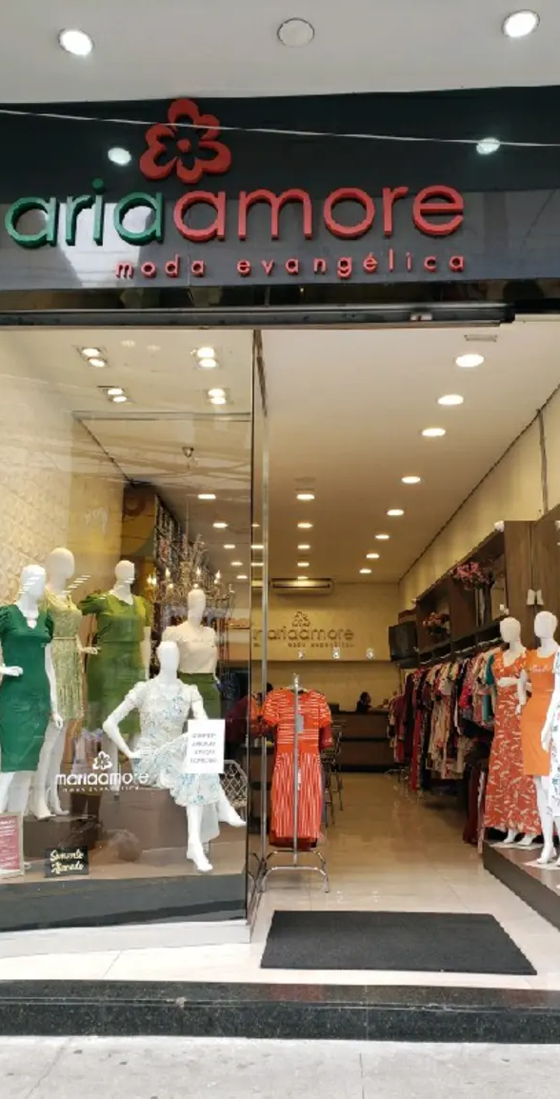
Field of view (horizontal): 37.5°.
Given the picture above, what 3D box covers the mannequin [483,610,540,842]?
[{"bbox_3d":[1.918,1.469,6.734,0.440,1.800,0.350,-9,-14,42],"label":"mannequin"}]

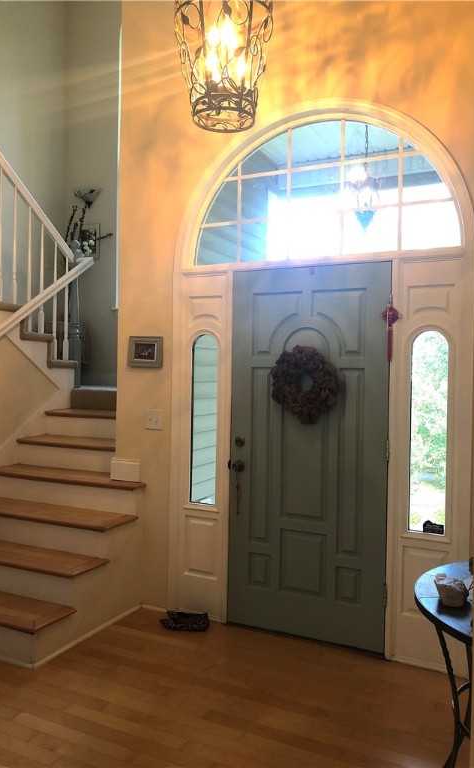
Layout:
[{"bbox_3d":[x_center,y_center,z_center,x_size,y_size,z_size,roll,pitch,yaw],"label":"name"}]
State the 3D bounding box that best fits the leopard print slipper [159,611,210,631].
[{"bbox_3d":[-0.295,1.355,3.576,0.265,0.062,0.175,1,1,16],"label":"leopard print slipper"}]

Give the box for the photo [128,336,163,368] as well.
[{"bbox_3d":[-0.571,-0.198,3.842,0.245,0.192,0.025,1,1,26],"label":"photo"}]

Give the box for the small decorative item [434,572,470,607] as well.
[{"bbox_3d":[0.629,0.602,1.821,0.092,0.074,0.080,1,1,26],"label":"small decorative item"}]

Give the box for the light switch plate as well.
[{"bbox_3d":[-0.509,0.220,3.822,0.117,0.117,0.008,1,1,26],"label":"light switch plate"}]

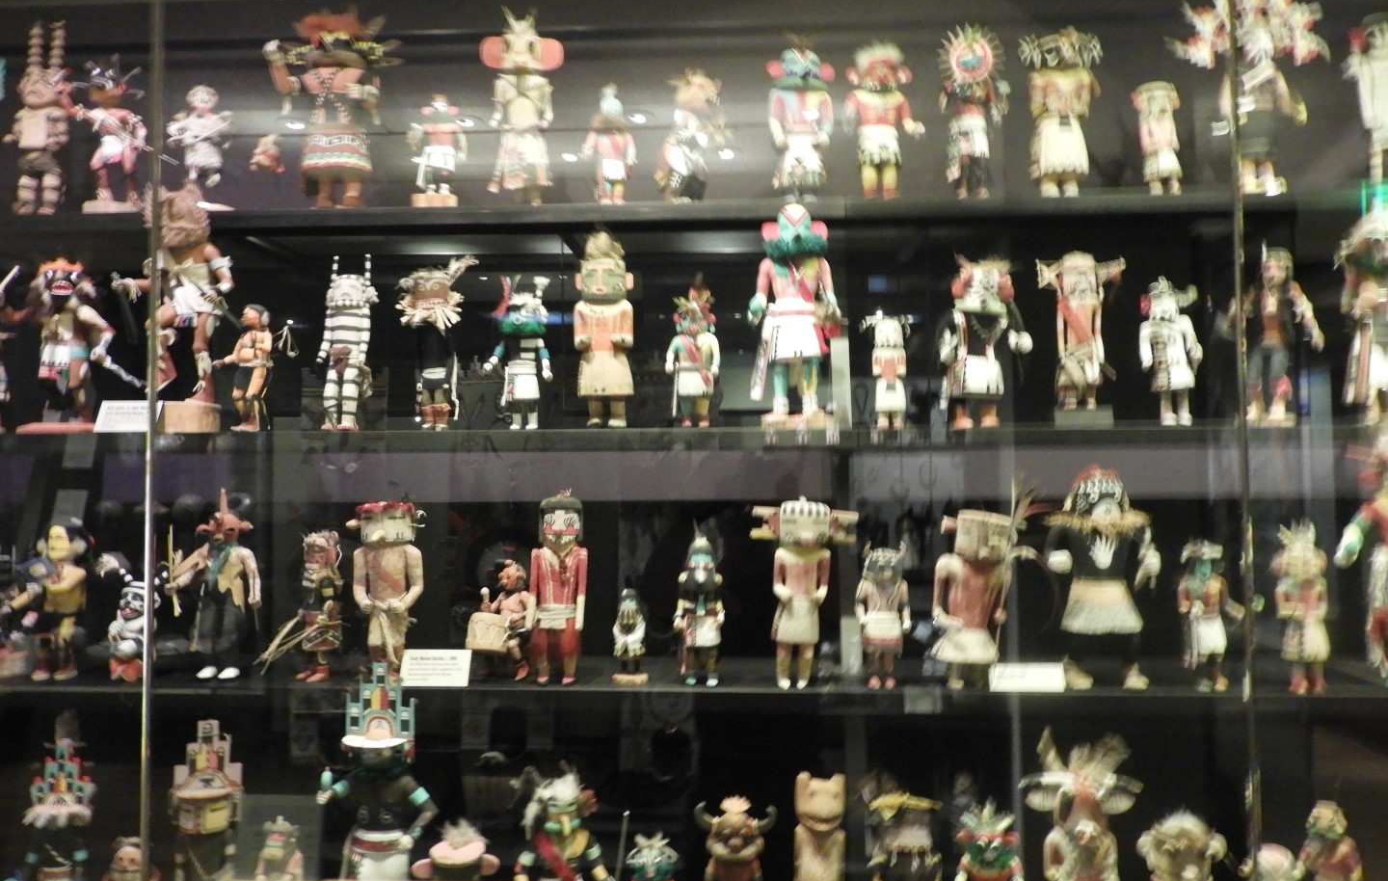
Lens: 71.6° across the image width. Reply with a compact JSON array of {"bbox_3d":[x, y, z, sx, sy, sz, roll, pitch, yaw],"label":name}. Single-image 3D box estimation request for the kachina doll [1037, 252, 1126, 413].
[{"bbox_3d":[0.649,-0.181,1.611,0.147,0.266,0.095,0,-2,4],"label":"kachina doll"}]

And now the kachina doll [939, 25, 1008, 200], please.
[{"bbox_3d":[0.499,-0.587,1.720,0.119,0.304,0.105,-1,-2,15],"label":"kachina doll"}]

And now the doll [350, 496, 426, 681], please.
[{"bbox_3d":[-0.526,0.256,1.651,0.127,0.306,0.105,0,-2,1],"label":"doll"}]

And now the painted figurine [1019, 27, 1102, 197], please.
[{"bbox_3d":[0.587,-0.526,1.541,0.127,0.267,0.100,0,-1,3],"label":"painted figurine"}]

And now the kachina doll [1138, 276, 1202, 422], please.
[{"bbox_3d":[0.798,-0.150,1.613,0.103,0.245,0.100,-1,-2,12],"label":"kachina doll"}]

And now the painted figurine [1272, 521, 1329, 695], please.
[{"bbox_3d":[0.949,0.261,1.506,0.074,0.271,0.080,-1,-1,12],"label":"painted figurine"}]

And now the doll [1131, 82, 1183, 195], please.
[{"bbox_3d":[0.819,-0.534,1.702,0.087,0.194,0.080,-1,-2,11],"label":"doll"}]

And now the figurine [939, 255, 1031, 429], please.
[{"bbox_3d":[0.493,-0.166,1.631,0.155,0.291,0.120,0,-2,7],"label":"figurine"}]

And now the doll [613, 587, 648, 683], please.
[{"bbox_3d":[-0.104,0.319,1.563,0.058,0.159,0.050,0,-1,3],"label":"doll"}]

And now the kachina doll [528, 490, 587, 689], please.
[{"bbox_3d":[-0.224,0.246,1.593,0.091,0.318,0.080,0,-2,-7],"label":"kachina doll"}]

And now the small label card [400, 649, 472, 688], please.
[{"bbox_3d":[-0.412,0.365,1.538,0.109,0.057,0.008,0,-21,3],"label":"small label card"}]

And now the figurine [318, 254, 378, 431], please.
[{"bbox_3d":[-0.573,-0.162,1.593,0.095,0.293,0.080,0,-1,-6],"label":"figurine"}]

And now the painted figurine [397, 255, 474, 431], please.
[{"bbox_3d":[-0.452,-0.170,1.687,0.130,0.305,0.110,0,-2,-6],"label":"painted figurine"}]

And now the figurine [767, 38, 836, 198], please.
[{"bbox_3d":[0.174,-0.523,1.562,0.110,0.258,0.075,0,-1,3],"label":"figurine"}]

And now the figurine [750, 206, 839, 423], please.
[{"bbox_3d":[0.171,-0.217,1.638,0.156,0.371,0.130,0,-2,0],"label":"figurine"}]

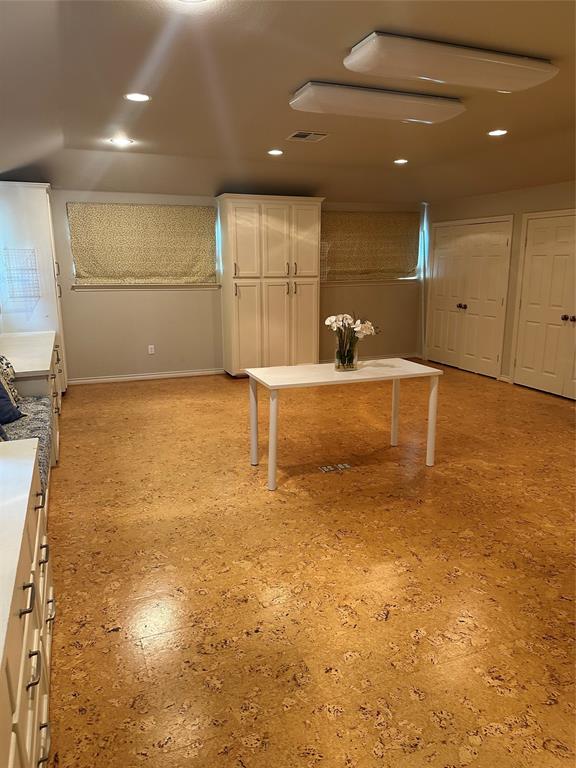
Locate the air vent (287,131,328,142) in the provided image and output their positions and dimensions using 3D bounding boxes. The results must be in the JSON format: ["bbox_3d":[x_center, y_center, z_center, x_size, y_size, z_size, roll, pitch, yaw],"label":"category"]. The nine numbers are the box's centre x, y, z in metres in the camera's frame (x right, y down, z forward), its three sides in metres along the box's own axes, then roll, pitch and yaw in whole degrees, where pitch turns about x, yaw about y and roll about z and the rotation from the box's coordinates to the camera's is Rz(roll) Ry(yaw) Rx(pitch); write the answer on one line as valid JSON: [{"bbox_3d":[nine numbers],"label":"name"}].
[{"bbox_3d":[0.199,-2.432,5.256,0.340,0.030,0.365,-5,13,-19],"label":"air vent"}]

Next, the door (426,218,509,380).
[{"bbox_3d":[2.490,-1.200,7.523,0.050,2.020,1.560,-5,13,-19],"label":"door"}]

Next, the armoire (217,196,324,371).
[{"bbox_3d":[-0.220,-1.309,7.296,1.315,2.335,0.567,-5,13,-19],"label":"armoire"}]

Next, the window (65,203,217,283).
[{"bbox_3d":[-1.808,-1.788,6.865,1.840,0.985,0.077,-5,13,-19],"label":"window"}]

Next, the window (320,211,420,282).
[{"bbox_3d":[1.197,-2.050,7.931,1.810,1.000,0.077,-5,13,-19],"label":"window"}]

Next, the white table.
[{"bbox_3d":[0.405,0.258,3.970,1.310,0.730,0.595,-5,13,-19],"label":"white table"}]

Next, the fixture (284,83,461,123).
[{"bbox_3d":[0.688,-2.121,4.066,1.325,0.110,0.400,-5,13,-19],"label":"fixture"}]

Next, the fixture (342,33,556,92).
[{"bbox_3d":[1.007,-1.951,3.285,1.335,0.110,0.400,-5,13,-19],"label":"fixture"}]

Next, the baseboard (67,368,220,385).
[{"bbox_3d":[-1.867,-0.116,7.239,2.096,0.080,0.020,-5,13,-19],"label":"baseboard"}]

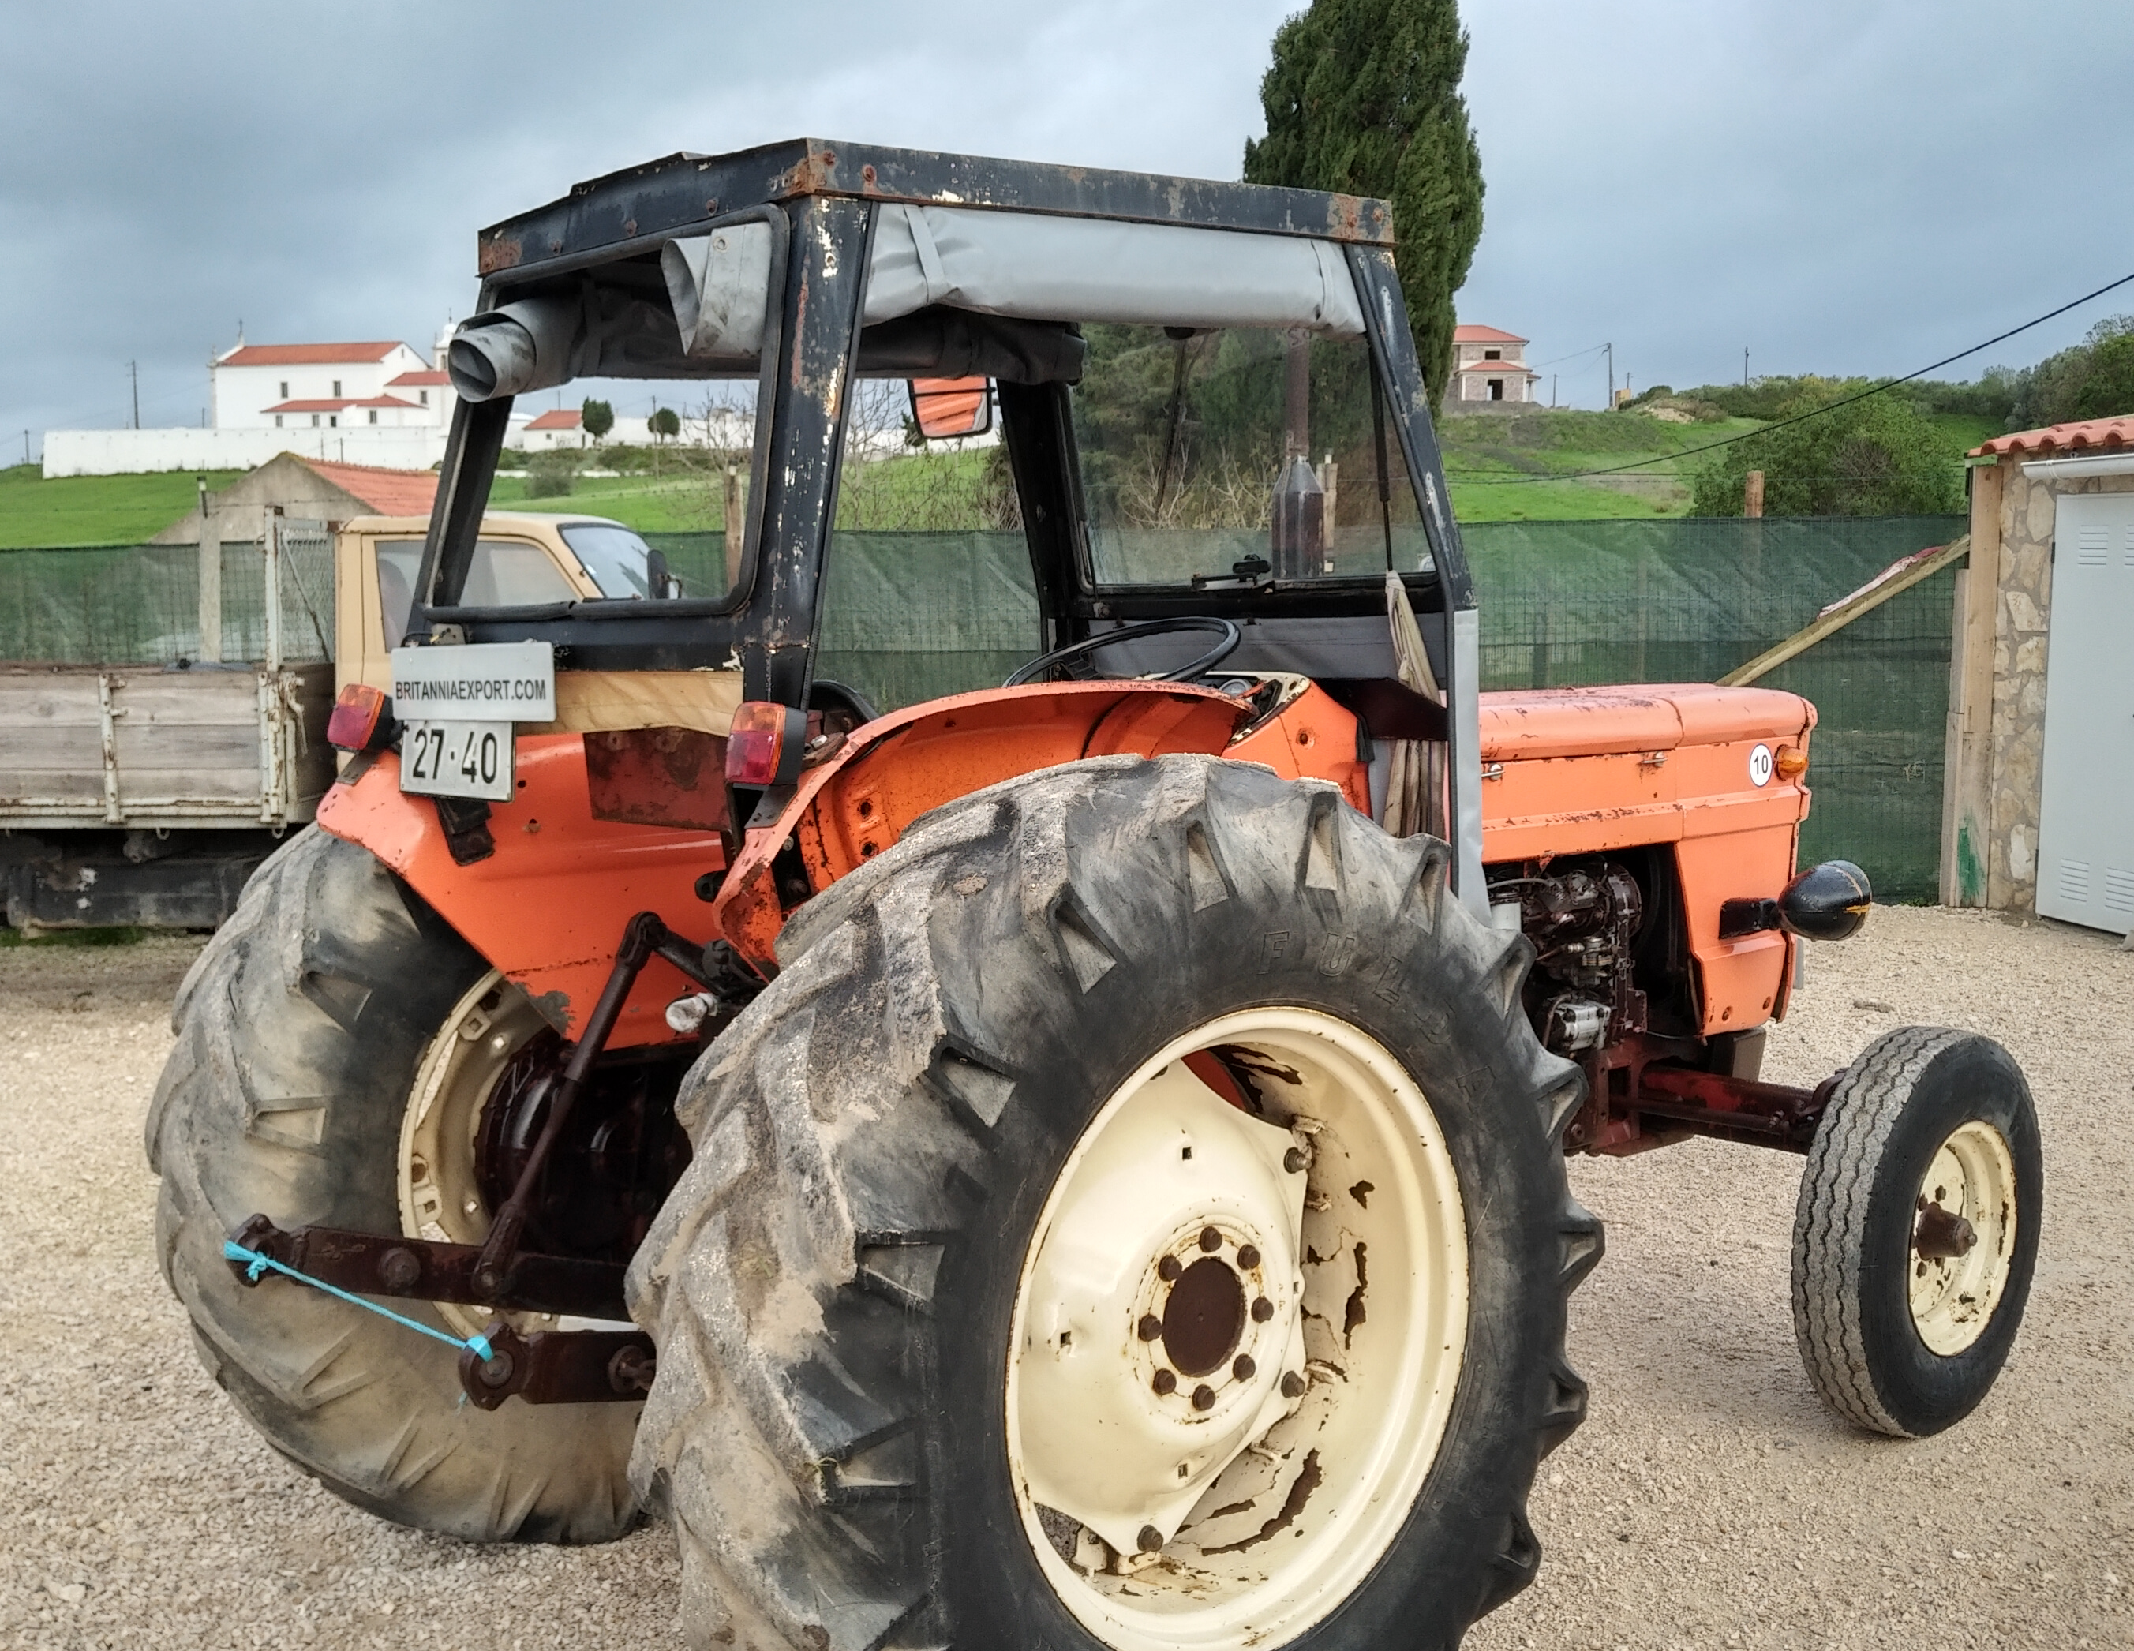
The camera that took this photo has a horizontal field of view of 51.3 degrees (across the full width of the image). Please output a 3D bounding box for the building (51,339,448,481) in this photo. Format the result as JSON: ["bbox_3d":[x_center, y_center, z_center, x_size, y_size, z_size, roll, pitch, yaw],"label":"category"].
[{"bbox_3d":[-56.900,-29.600,157.000,26.000,9.500,12.000,0,4,9],"label":"building"}]

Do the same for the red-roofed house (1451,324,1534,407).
[{"bbox_3d":[40.600,-45.700,220.000,11.000,8.200,10.000,0,4,6],"label":"red-roofed house"}]

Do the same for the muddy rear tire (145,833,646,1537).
[{"bbox_3d":[-0.878,0.533,3.938,1.390,1.365,0.385,-4,5,-41],"label":"muddy rear tire"}]

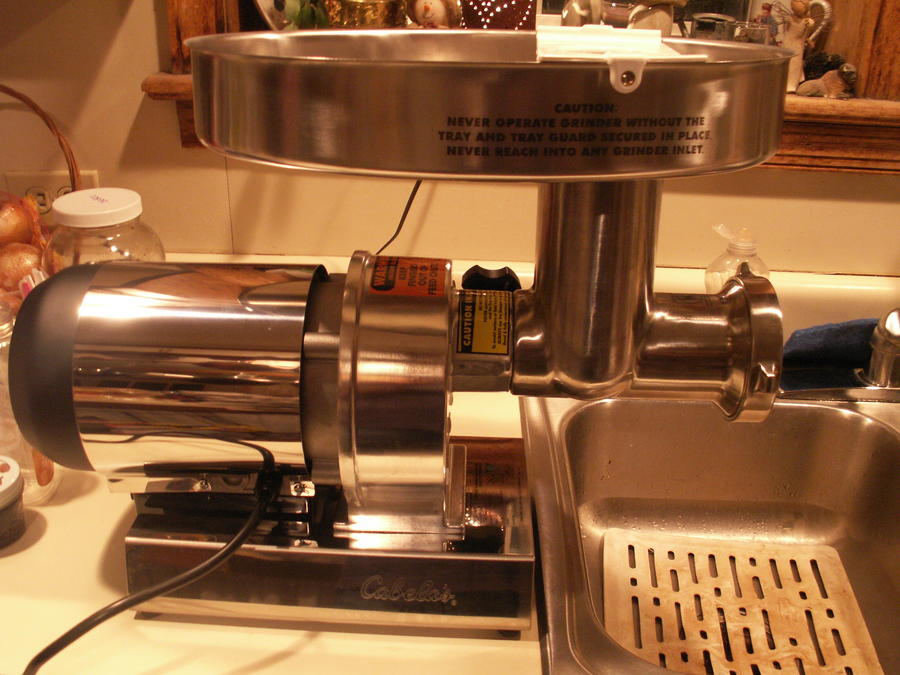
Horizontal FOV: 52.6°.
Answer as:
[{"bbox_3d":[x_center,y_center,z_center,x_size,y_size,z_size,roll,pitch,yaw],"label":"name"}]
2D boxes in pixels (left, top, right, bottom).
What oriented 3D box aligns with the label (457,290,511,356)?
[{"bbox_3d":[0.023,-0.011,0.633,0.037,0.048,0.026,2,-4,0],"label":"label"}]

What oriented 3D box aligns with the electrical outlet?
[{"bbox_3d":[-0.470,-0.162,1.075,0.115,0.071,0.009,2,26,0],"label":"electrical outlet"}]

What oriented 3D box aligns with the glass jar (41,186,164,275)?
[{"bbox_3d":[-0.361,-0.043,0.970,0.122,0.211,0.122,1,26,-1],"label":"glass jar"}]

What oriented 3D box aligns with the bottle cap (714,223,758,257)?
[{"bbox_3d":[0.310,-0.105,0.985,0.042,0.033,0.033,2,26,0],"label":"bottle cap"}]

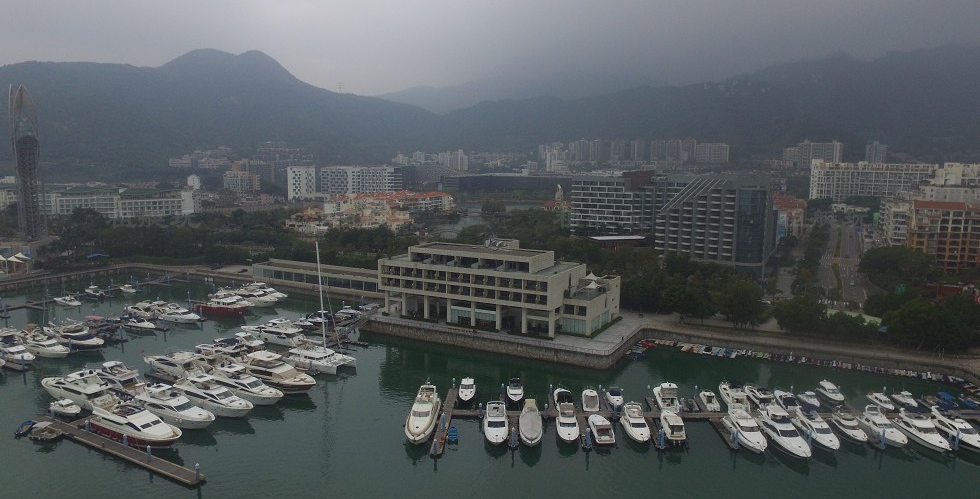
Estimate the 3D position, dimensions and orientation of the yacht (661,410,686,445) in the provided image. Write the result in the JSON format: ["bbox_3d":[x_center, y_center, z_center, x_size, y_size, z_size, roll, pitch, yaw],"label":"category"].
[{"bbox_3d":[32.392,30.990,100.425,3.100,2.900,10.200,1,7,6],"label":"yacht"}]

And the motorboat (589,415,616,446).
[{"bbox_3d":[19.680,31.152,100.383,3.200,2.500,10.200,0,7,1],"label":"motorboat"}]

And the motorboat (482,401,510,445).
[{"bbox_3d":[1.280,30.810,100.330,4.150,4.700,13.200,1,9,2],"label":"motorboat"}]

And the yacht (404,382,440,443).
[{"bbox_3d":[-12.180,29.960,102.340,4.950,5.500,17.400,1,9,2],"label":"yacht"}]

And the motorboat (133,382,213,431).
[{"bbox_3d":[-51.180,25.490,92.650,19.000,5.800,5.100,4,7,29],"label":"motorboat"}]

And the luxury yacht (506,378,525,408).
[{"bbox_3d":[5.250,29.370,116.490,3.100,2.800,8.400,1,9,2],"label":"luxury yacht"}]

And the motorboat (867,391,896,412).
[{"bbox_3d":[69.130,26.870,101.020,2.800,2.900,8.100,0,6,0],"label":"motorboat"}]

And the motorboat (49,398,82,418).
[{"bbox_3d":[-80.050,29.772,107.765,7.200,2.800,2.600,4,8,26],"label":"motorboat"}]

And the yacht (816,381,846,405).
[{"bbox_3d":[69.987,29.000,116.097,2.900,3.400,8.200,0,7,-1],"label":"yacht"}]

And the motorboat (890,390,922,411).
[{"bbox_3d":[84.610,30.570,115.130,2.500,2.500,6.600,1,9,2],"label":"motorboat"}]

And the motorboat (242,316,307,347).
[{"bbox_3d":[-59.060,21.580,152.130,19.200,6.200,4.900,4,9,24],"label":"motorboat"}]

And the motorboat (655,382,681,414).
[{"bbox_3d":[31.110,25.590,100.590,3.400,5.050,9.000,0,6,0],"label":"motorboat"}]

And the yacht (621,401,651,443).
[{"bbox_3d":[25.634,30.413,98.729,3.800,4.400,11.400,1,7,3],"label":"yacht"}]

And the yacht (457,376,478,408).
[{"bbox_3d":[-4.590,29.210,116.180,3.100,3.000,8.600,1,9,2],"label":"yacht"}]

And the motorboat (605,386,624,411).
[{"bbox_3d":[21.720,26.510,101.310,2.700,2.800,7.300,1,6,1],"label":"motorboat"}]

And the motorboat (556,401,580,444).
[{"bbox_3d":[13.760,31.110,100.910,3.800,4.200,12.300,1,9,2],"label":"motorboat"}]

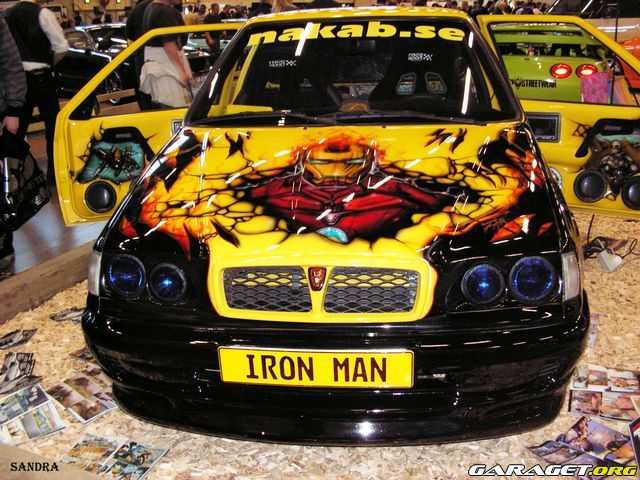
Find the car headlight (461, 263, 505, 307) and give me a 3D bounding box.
[{"bbox_3d":[0.438,0.125,1.786,0.122,0.125,0.075,0,18,8],"label":"car headlight"}]

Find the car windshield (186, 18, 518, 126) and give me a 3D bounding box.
[{"bbox_3d":[0.130,-0.739,2.792,1.360,0.150,0.630,0,57,8],"label":"car windshield"}]

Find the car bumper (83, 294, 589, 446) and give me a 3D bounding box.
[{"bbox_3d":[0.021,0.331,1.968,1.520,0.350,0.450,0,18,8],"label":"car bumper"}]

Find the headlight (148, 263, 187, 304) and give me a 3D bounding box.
[{"bbox_3d":[-0.429,0.125,1.901,0.122,0.125,0.075,0,18,8],"label":"headlight"}]

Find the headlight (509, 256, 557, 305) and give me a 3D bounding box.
[{"bbox_3d":[0.571,0.110,1.795,0.138,0.140,0.080,0,18,8],"label":"headlight"}]

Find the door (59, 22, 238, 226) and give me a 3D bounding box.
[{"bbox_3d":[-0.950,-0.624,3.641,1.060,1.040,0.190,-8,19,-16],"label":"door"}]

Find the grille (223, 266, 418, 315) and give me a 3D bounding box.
[{"bbox_3d":[-0.007,0.133,1.795,0.530,0.115,0.080,0,18,8],"label":"grille"}]

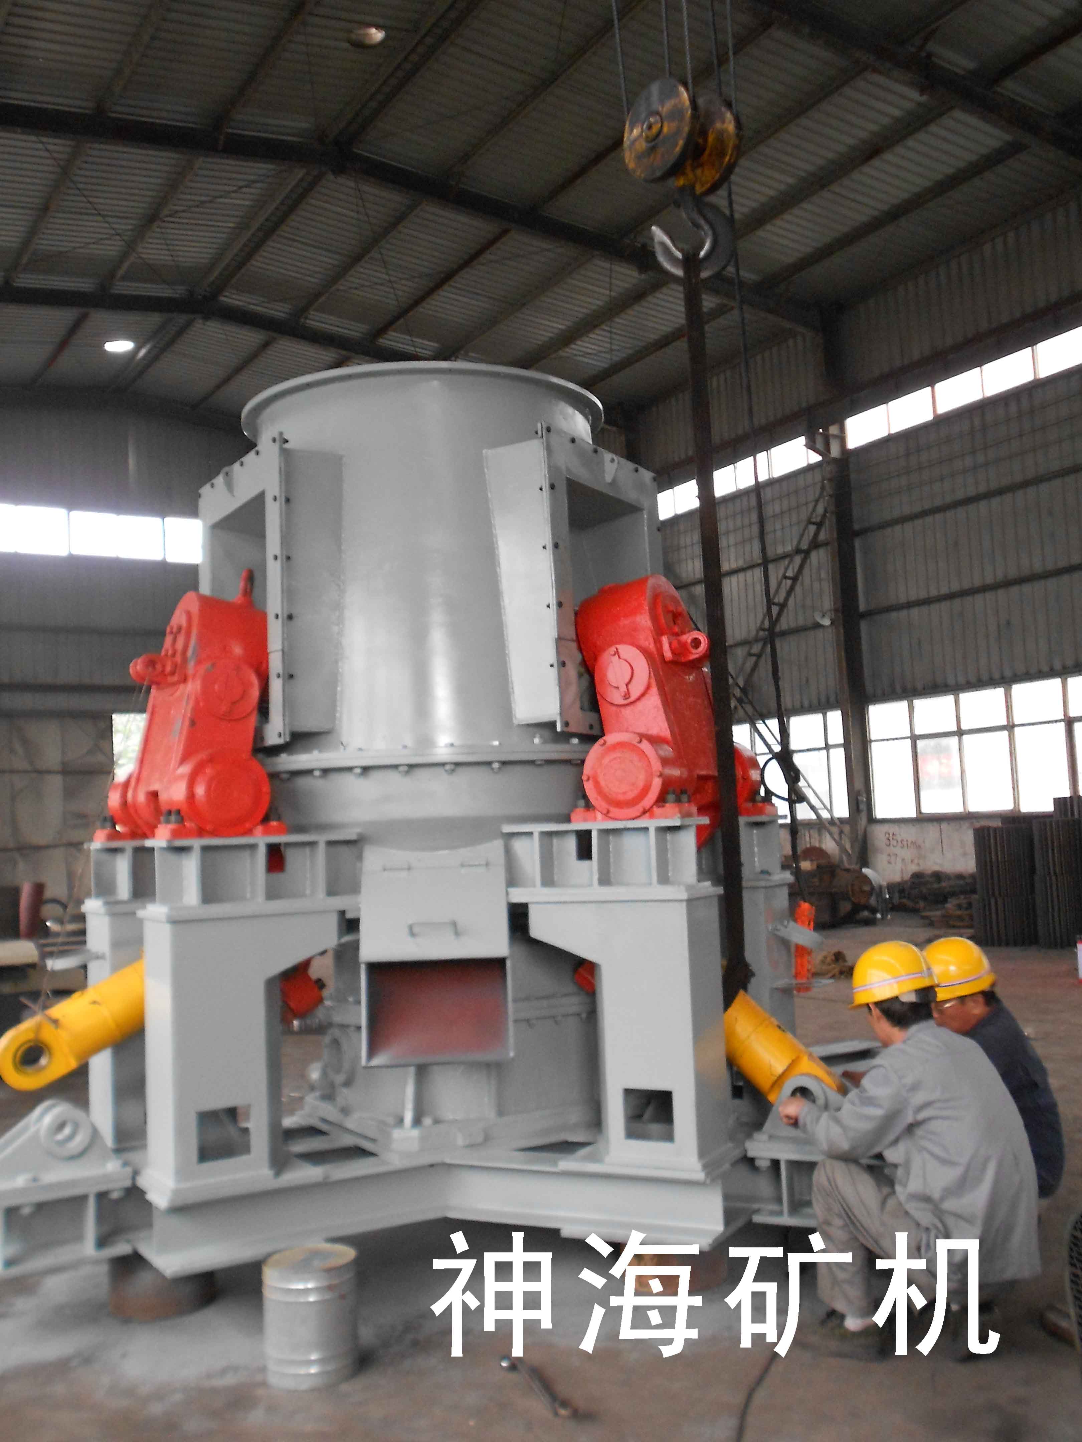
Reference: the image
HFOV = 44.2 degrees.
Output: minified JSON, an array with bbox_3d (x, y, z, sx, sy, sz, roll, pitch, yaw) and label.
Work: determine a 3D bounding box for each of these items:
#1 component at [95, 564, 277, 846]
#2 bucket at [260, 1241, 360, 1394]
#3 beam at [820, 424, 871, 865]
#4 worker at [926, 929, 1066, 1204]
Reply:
[{"bbox_3d":[-1.305,0.024,5.065,0.610,1.030,0.980,1,-6,-31],"label":"component"},{"bbox_3d":[-0.707,1.827,4.102,0.283,0.334,0.283,-3,-5,0],"label":"bucket"},{"bbox_3d":[5.181,-0.734,22.159,0.400,8.191,0.300,0,-6,-30],"label":"beam"},{"bbox_3d":[1.503,1.364,4.715,0.740,1.170,0.520,-2,-5,-6],"label":"worker"}]

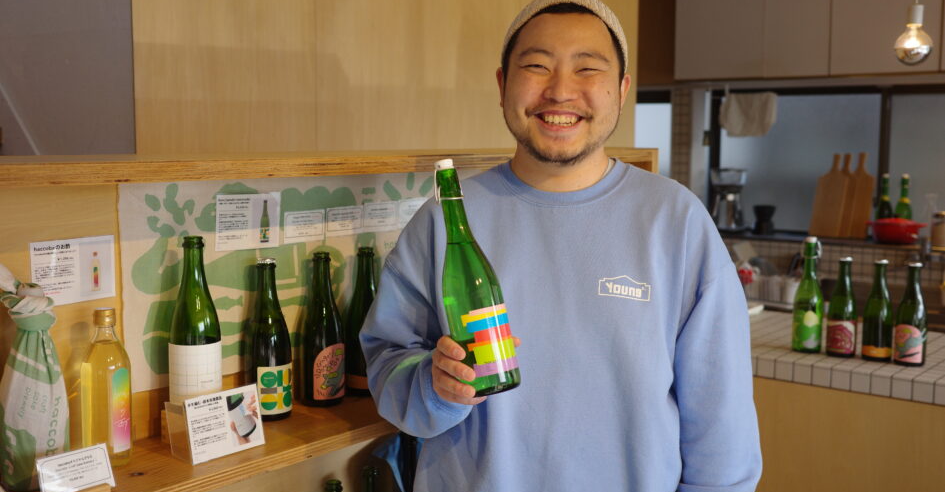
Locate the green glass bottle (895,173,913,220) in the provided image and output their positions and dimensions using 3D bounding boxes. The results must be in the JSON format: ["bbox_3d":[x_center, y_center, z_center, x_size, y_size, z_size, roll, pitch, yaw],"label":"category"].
[{"bbox_3d":[2.079,-0.189,5.055,0.079,0.311,0.079,5,8,37],"label":"green glass bottle"}]

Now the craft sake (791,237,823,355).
[{"bbox_3d":[0.924,0.132,2.871,0.081,0.311,0.081,2,6,13],"label":"craft sake"}]

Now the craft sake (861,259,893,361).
[{"bbox_3d":[1.067,0.168,2.751,0.075,0.265,0.075,4,7,35],"label":"craft sake"}]

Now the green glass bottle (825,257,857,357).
[{"bbox_3d":[0.992,0.162,2.803,0.075,0.265,0.075,3,7,28],"label":"green glass bottle"}]

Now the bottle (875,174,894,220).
[{"bbox_3d":[2.008,-0.193,5.111,0.079,0.311,0.079,5,8,36],"label":"bottle"}]

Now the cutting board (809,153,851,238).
[{"bbox_3d":[1.776,-0.254,5.209,0.141,0.426,0.018,5,-11,38],"label":"cutting board"}]

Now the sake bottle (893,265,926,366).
[{"bbox_3d":[1.133,0.174,2.703,0.075,0.264,0.075,5,8,41],"label":"sake bottle"}]

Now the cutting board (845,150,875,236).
[{"bbox_3d":[1.894,-0.251,5.168,0.141,0.430,0.018,5,-11,38],"label":"cutting board"}]

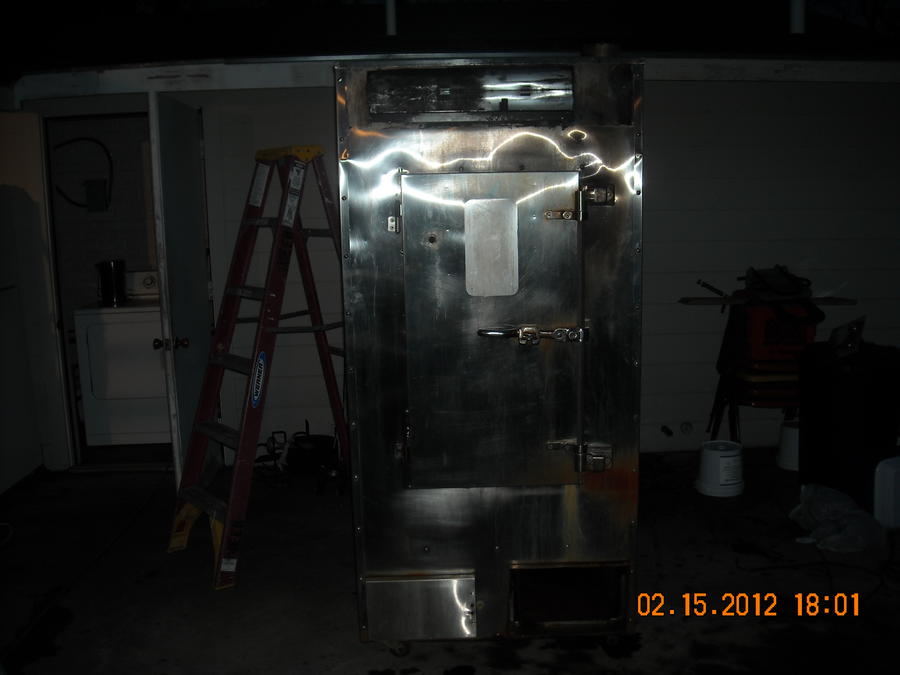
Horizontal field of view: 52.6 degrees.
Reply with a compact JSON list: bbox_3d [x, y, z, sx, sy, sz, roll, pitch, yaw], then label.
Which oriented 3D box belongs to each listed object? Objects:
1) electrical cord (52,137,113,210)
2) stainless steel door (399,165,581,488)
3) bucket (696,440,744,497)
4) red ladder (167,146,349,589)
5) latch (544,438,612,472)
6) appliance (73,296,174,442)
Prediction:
[{"bbox_3d":[-2.520,-1.124,6.240,0.440,0.500,0.060,-1,9,-1],"label":"electrical cord"},{"bbox_3d":[0.133,-0.009,2.810,0.545,0.990,0.060,-1,9,-1],"label":"stainless steel door"},{"bbox_3d":[1.392,0.669,4.670,0.235,0.230,0.235,-1,9,0],"label":"bucket"},{"bbox_3d":[-0.708,0.060,3.995,1.030,1.730,0.550,-8,12,-38],"label":"red ladder"},{"bbox_3d":[0.406,0.370,2.850,0.205,0.108,0.060,-1,9,-1],"label":"latch"},{"bbox_3d":[-1.967,0.155,6.040,0.690,0.950,0.680,-1,9,-1],"label":"appliance"}]

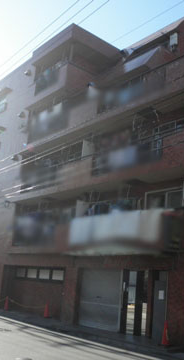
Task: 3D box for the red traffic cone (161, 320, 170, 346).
[{"bbox_3d":[2.369,4.859,12.402,0.350,0.710,0.350,16,-17,-38],"label":"red traffic cone"}]

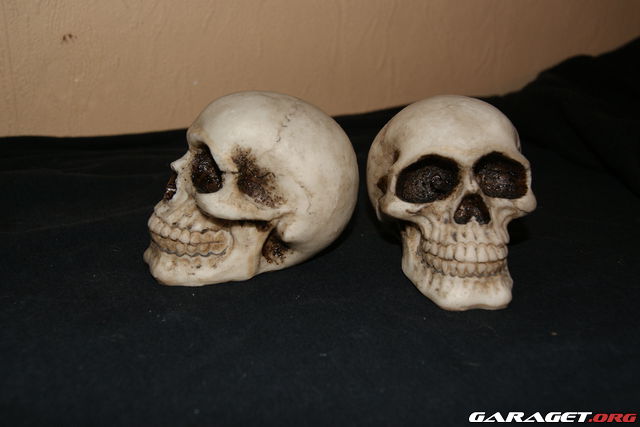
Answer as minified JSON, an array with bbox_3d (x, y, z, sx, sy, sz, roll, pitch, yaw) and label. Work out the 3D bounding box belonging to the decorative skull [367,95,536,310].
[{"bbox_3d":[0.085,-0.018,0.456,0.105,0.118,0.150,-1,16,-4],"label":"decorative skull"}]

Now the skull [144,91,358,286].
[{"bbox_3d":[-0.045,-0.023,0.470,0.150,0.118,0.105,-6,17,-20],"label":"skull"}]

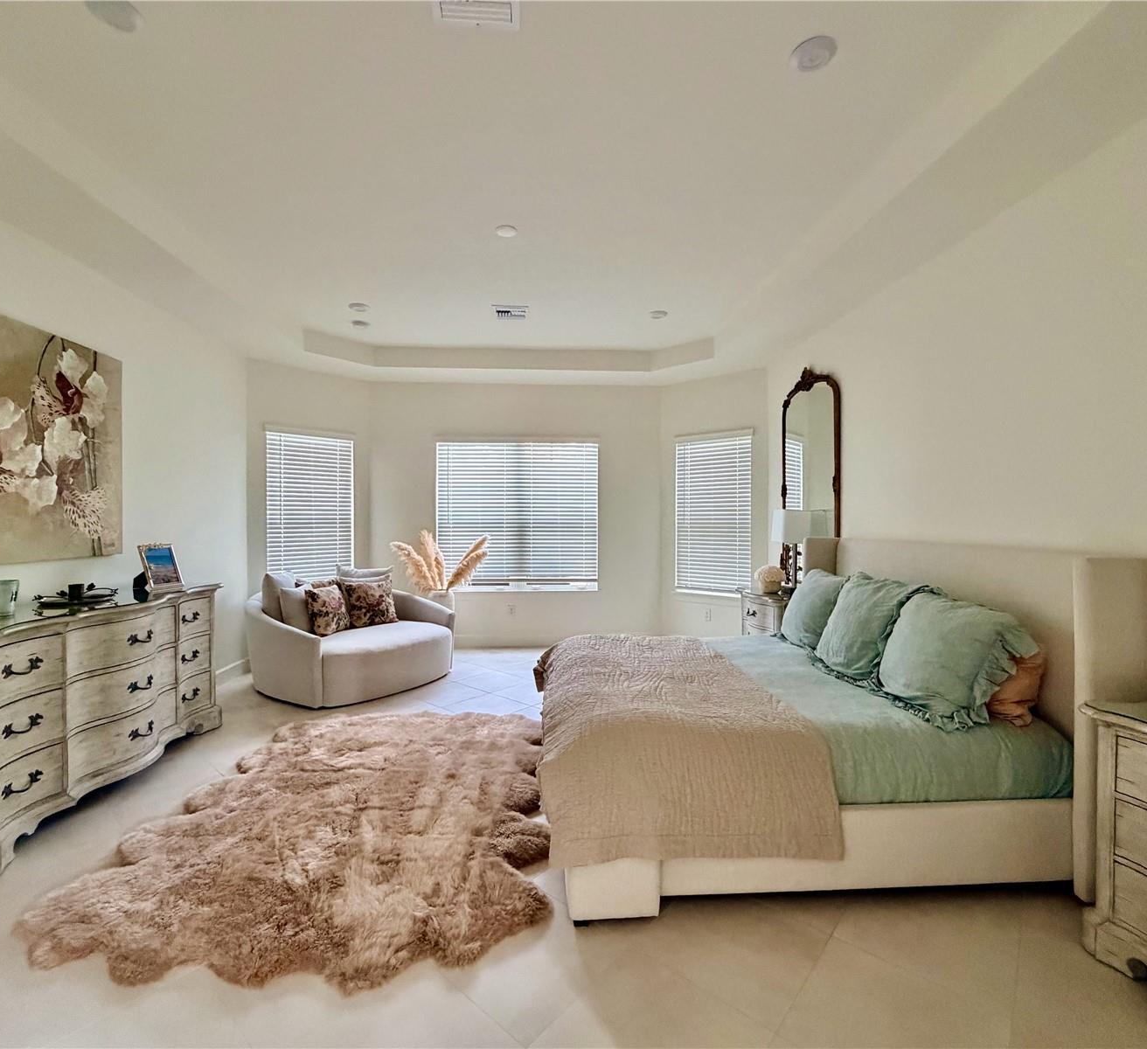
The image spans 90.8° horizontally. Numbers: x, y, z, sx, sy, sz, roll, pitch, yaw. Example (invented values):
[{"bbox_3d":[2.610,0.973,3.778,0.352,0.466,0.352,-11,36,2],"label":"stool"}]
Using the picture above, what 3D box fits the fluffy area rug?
[{"bbox_3d":[-1.023,1.355,2.821,1.819,0.060,2.355,0,1,-3],"label":"fluffy area rug"}]

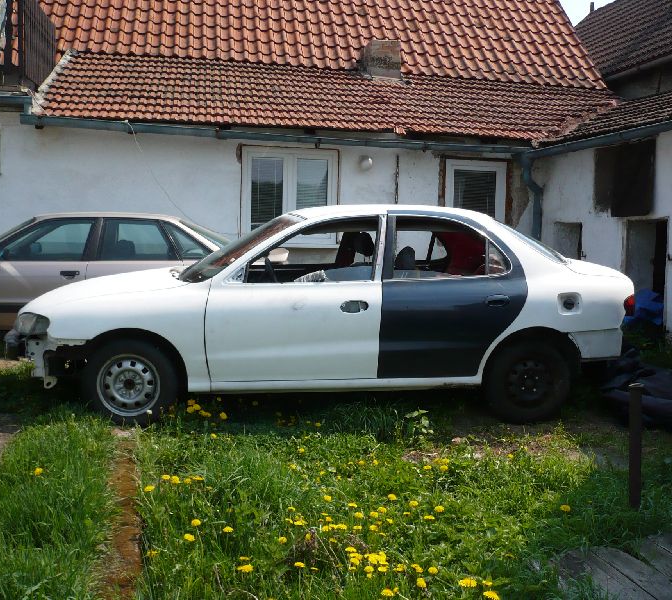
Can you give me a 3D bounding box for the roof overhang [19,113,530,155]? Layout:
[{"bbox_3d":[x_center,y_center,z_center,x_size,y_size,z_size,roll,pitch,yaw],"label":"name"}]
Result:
[{"bbox_3d":[-0.584,-2.046,9.940,6.300,0.250,0.420,1,4,-11],"label":"roof overhang"}]

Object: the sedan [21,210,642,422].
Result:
[{"bbox_3d":[-0.055,0.035,5.825,4.300,1.400,1.700,1,4,-12],"label":"sedan"}]

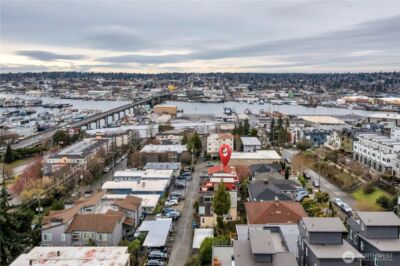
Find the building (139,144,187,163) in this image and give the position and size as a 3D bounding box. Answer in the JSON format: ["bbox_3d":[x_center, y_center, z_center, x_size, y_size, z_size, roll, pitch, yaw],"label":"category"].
[{"bbox_3d":[-19.400,13.029,179.378,25.500,8.000,18.000,0,11,2],"label":"building"}]

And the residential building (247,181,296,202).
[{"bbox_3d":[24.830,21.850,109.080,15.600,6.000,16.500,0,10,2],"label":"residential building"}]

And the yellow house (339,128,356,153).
[{"bbox_3d":[81.761,3.784,170.545,7.500,11.300,8.500,0,11,2],"label":"yellow house"}]

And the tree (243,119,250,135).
[{"bbox_3d":[38.971,-2.571,259.032,6.000,15.000,6.000,1,10,3],"label":"tree"}]

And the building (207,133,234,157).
[{"bbox_3d":[12.844,7.038,192.753,16.000,13.600,14.000,1,10,3],"label":"building"}]

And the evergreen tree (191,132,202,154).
[{"bbox_3d":[-1.500,6.260,189.530,7.200,14.000,7.000,0,10,2],"label":"evergreen tree"}]

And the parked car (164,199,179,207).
[{"bbox_3d":[-10.054,25.047,110.420,4.600,1.500,1.850,-2,11,-10],"label":"parked car"}]

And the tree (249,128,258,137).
[{"bbox_3d":[38.061,2.243,221.111,7.000,10.500,7.000,0,11,0],"label":"tree"}]

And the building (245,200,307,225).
[{"bbox_3d":[21.428,23.187,86.026,17.000,8.000,14.500,1,10,3],"label":"building"}]

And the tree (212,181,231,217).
[{"bbox_3d":[6.562,20.660,94.853,5.100,12.600,5.100,0,11,0],"label":"tree"}]

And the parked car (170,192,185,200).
[{"bbox_3d":[-8.230,23.400,113.350,4.600,1.600,1.900,0,10,2],"label":"parked car"}]

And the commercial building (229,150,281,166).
[{"bbox_3d":[28.130,14.200,166.050,26.500,5.200,19.500,0,10,2],"label":"commercial building"}]

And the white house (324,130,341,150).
[{"bbox_3d":[76.456,3.703,178.667,8.000,10.000,7.800,0,11,2],"label":"white house"}]

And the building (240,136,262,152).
[{"bbox_3d":[32.150,9.090,195.210,10.400,6.800,19.000,0,10,2],"label":"building"}]

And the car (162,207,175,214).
[{"bbox_3d":[-10.262,25.640,102.558,4.400,1.500,1.800,-1,11,-8],"label":"car"}]

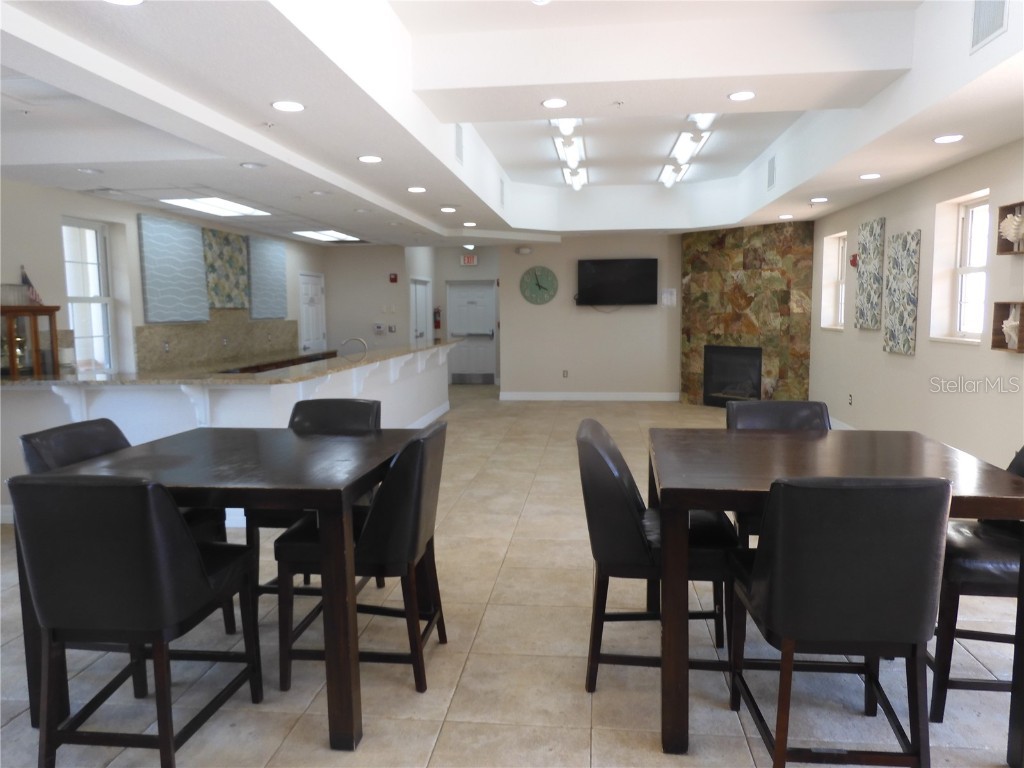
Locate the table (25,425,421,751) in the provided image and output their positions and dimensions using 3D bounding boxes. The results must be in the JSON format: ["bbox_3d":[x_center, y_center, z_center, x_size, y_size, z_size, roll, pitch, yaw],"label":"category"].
[{"bbox_3d":[-1.090,0.750,3.080,1.220,0.916,1.210,0,6,7],"label":"table"}]

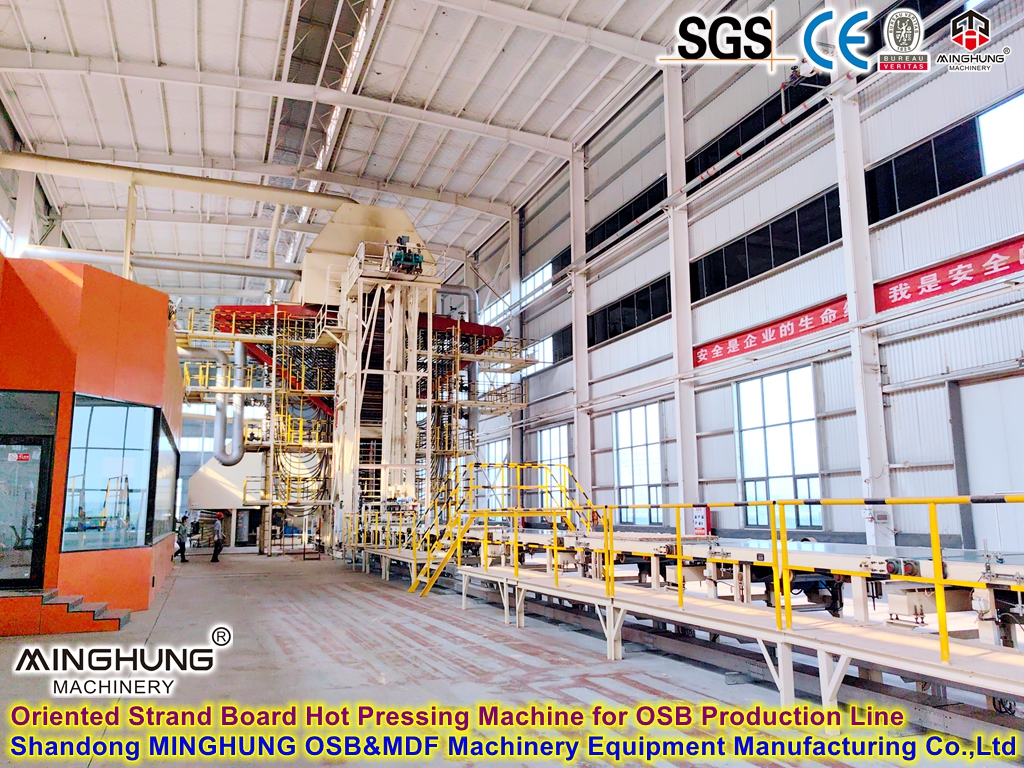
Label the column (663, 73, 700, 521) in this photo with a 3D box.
[{"bbox_3d":[6.107,-2.997,28.565,0.620,18.330,0.330,3,-10,-21],"label":"column"}]

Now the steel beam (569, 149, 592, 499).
[{"bbox_3d":[2.969,-1.598,34.295,0.560,17.440,0.270,3,-10,-21],"label":"steel beam"}]

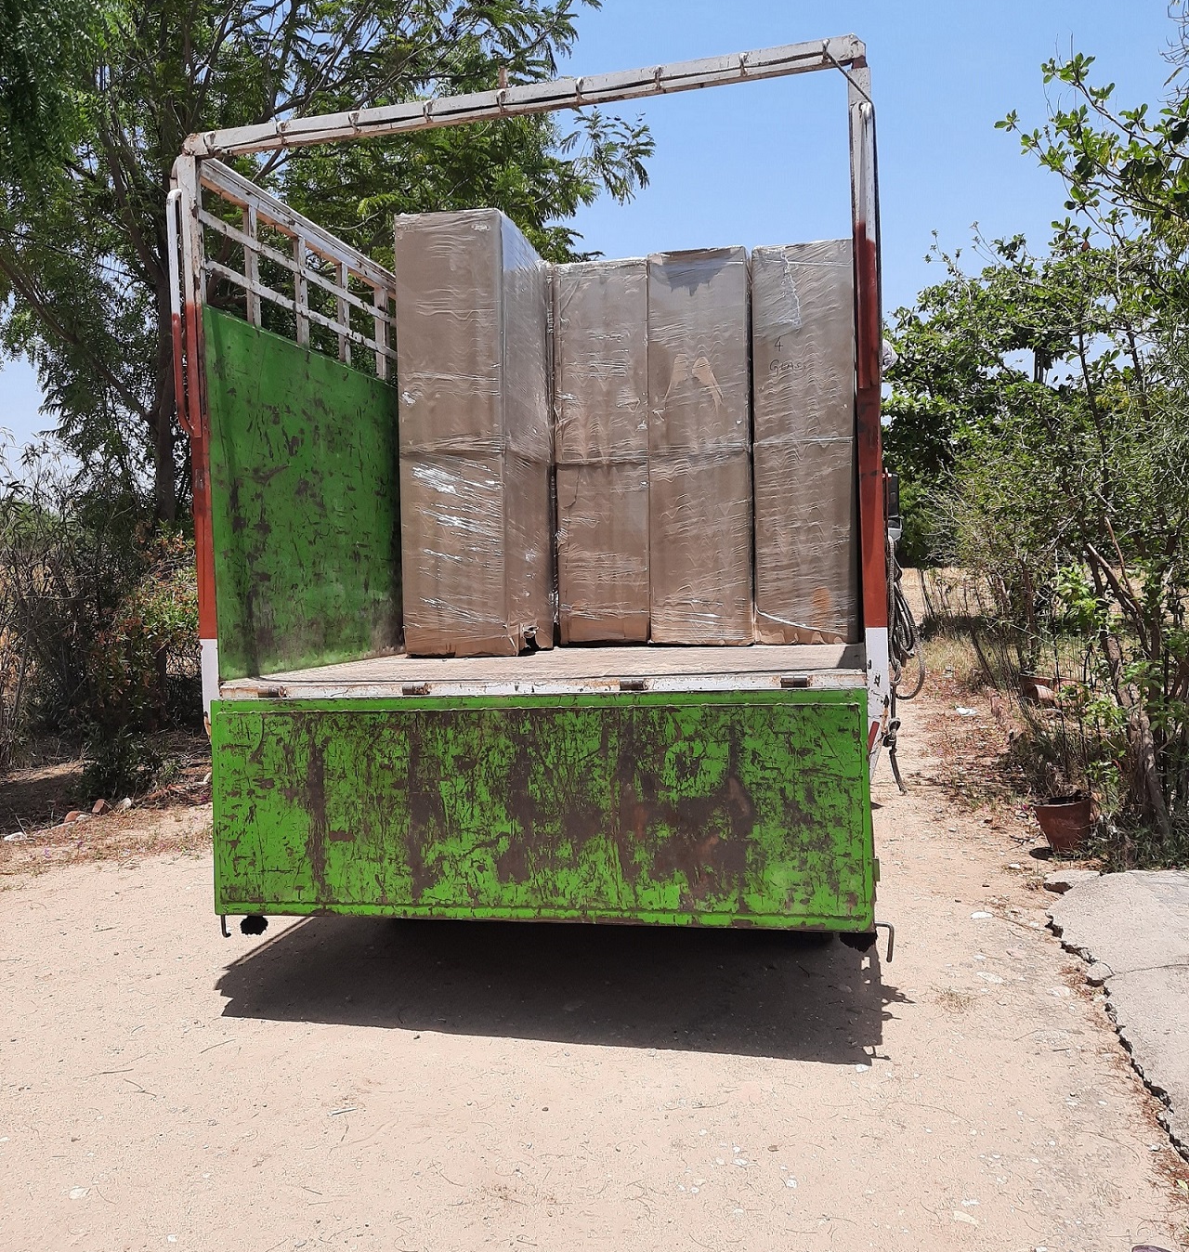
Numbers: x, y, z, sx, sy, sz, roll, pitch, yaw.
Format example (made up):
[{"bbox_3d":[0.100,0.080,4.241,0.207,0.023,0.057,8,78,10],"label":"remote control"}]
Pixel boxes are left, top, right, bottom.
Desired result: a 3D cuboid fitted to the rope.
[{"bbox_3d":[0.899,-0.007,3.318,0.130,0.450,0.200,-2,2,14],"label":"rope"}]

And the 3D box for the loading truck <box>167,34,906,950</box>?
[{"bbox_3d":[0.380,-0.260,5.665,2.140,2.667,5.100,-2,2,14],"label":"loading truck"}]

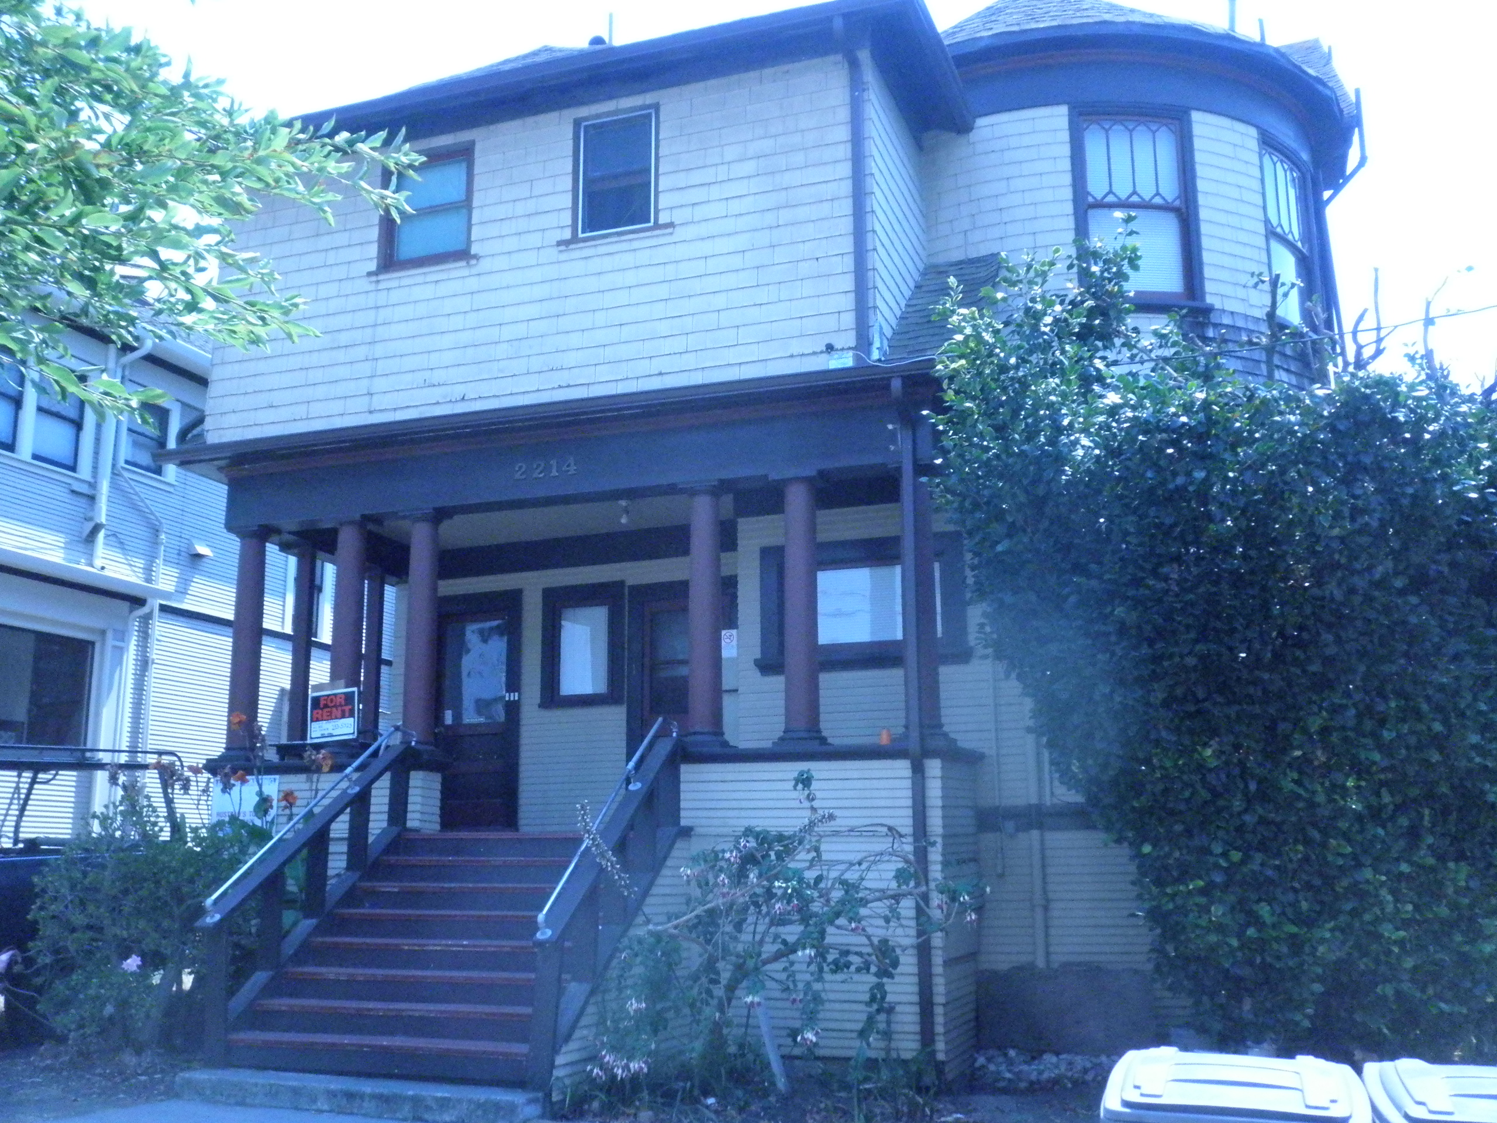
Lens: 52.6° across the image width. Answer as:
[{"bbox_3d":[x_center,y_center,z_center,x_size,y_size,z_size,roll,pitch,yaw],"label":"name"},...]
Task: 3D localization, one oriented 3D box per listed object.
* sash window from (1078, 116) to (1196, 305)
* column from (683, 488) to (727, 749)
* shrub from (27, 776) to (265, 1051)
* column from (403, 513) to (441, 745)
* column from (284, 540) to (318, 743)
[{"bbox_3d":[3.235,-2.960,12.561,0.970,1.600,0.150,1,-10,-5],"label":"sash window"},{"bbox_3d":[-0.322,0.431,11.497,0.320,1.960,0.320,0,-10,0],"label":"column"},{"bbox_3d":[-4.564,2.776,11.654,1.950,1.920,1.450,-4,-11,19],"label":"shrub"},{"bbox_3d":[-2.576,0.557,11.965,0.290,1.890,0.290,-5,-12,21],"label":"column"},{"bbox_3d":[-4.022,0.797,13.475,0.220,1.920,0.220,-4,-11,19],"label":"column"}]

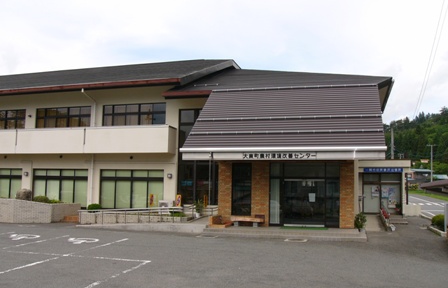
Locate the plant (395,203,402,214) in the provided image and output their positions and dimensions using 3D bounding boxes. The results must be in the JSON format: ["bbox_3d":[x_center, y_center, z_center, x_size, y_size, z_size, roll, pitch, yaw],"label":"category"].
[{"bbox_3d":[11.349,4.195,30.300,0.520,0.780,0.500,-1,-6,16],"label":"plant"}]

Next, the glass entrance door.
[{"bbox_3d":[3.421,2.503,19.982,1.740,2.090,0.120,-1,-6,16],"label":"glass entrance door"}]

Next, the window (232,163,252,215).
[{"bbox_3d":[0.801,2.001,20.795,0.920,2.310,0.120,-1,-6,16],"label":"window"}]

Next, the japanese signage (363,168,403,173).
[{"bbox_3d":[9.913,1.655,29.051,2.351,0.293,0.100,-1,-5,16],"label":"japanese signage"}]

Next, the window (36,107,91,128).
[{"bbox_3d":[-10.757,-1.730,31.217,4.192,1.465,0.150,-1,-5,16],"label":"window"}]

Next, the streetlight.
[{"bbox_3d":[33.440,3.500,74.737,1.200,6.700,0.400,-1,-5,16],"label":"streetlight"}]

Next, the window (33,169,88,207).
[{"bbox_3d":[-9.731,2.619,27.638,3.840,2.270,0.150,-1,-6,16],"label":"window"}]

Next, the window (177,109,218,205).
[{"bbox_3d":[-1.301,0.672,25.428,2.650,5.250,0.150,-1,-6,16],"label":"window"}]

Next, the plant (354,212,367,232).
[{"bbox_3d":[5.898,3.373,20.119,0.482,0.809,0.482,-1,-5,16],"label":"plant"}]

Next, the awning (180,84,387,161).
[{"bbox_3d":[3.124,-1.207,23.381,9.250,4.327,5.200,-1,-5,16],"label":"awning"}]

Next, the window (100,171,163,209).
[{"bbox_3d":[-5.804,2.836,29.392,4.422,2.476,0.150,-1,-5,16],"label":"window"}]

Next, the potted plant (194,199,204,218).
[{"bbox_3d":[-1.382,3.666,26.590,0.573,1.047,0.573,1,-5,0],"label":"potted plant"}]

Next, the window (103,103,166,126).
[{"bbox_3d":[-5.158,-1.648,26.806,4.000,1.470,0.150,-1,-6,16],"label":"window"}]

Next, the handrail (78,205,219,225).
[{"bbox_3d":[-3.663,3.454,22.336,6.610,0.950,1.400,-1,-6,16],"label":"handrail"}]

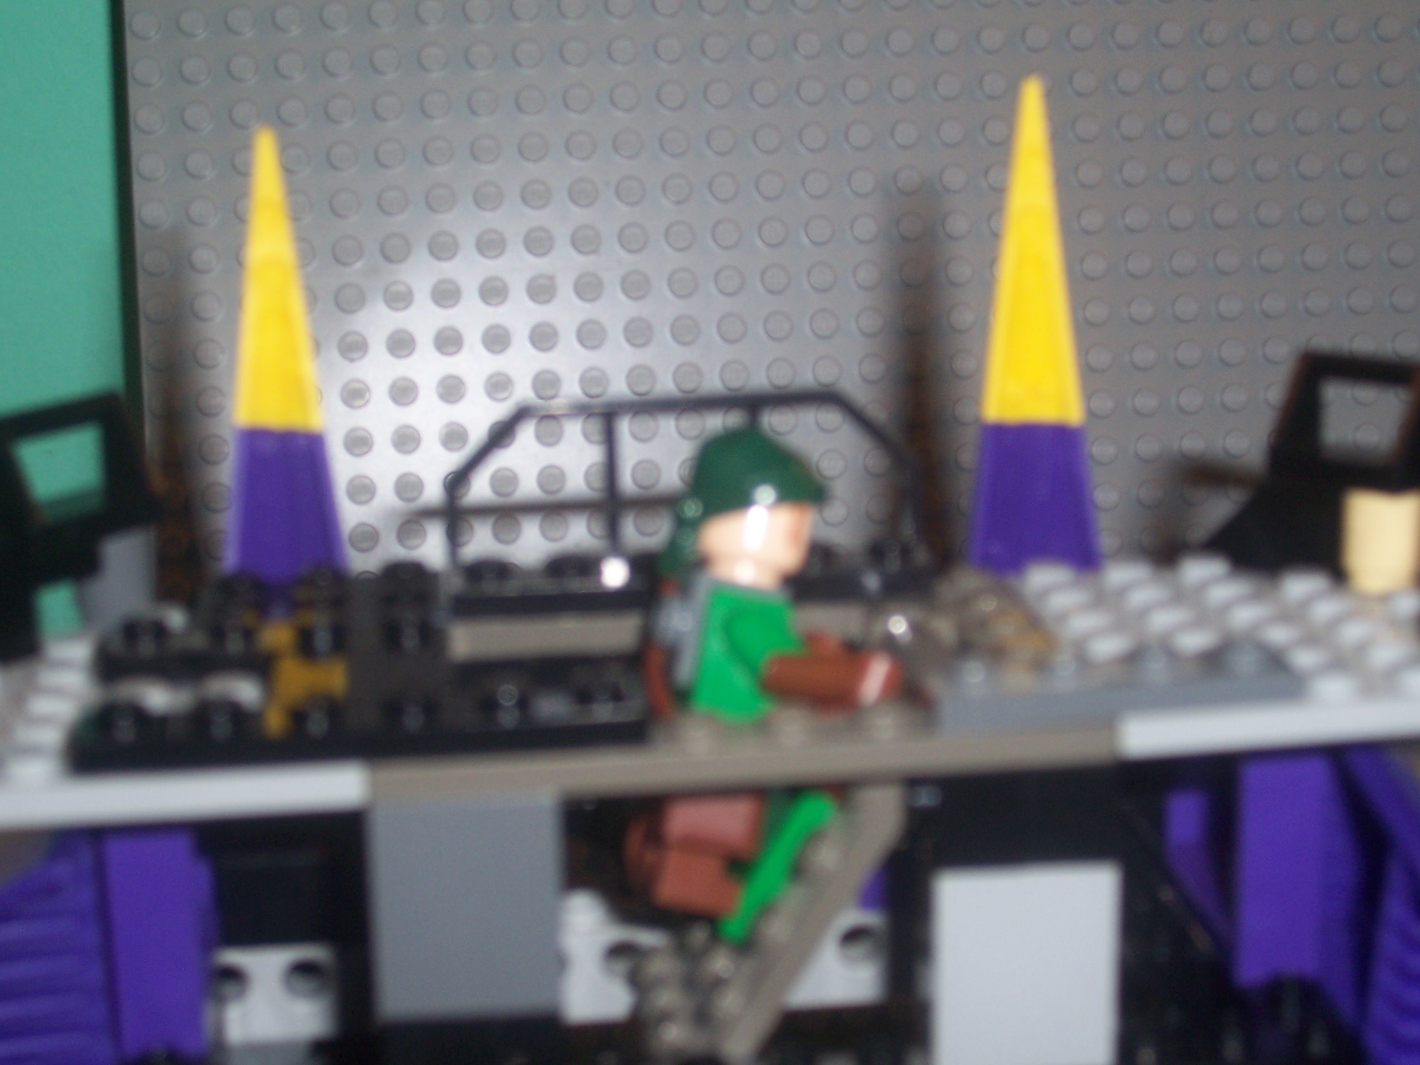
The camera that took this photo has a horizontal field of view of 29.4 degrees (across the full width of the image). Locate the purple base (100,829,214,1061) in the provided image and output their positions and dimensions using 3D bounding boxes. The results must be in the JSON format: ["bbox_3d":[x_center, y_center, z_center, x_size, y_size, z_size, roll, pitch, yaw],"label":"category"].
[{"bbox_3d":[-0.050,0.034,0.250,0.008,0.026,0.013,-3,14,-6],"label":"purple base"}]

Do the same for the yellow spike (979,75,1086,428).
[{"bbox_3d":[0.033,-0.029,0.278,0.011,0.035,0.010,-3,14,-6],"label":"yellow spike"}]

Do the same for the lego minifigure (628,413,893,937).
[{"bbox_3d":[0.005,0.013,0.244,0.021,0.043,0.020,1,14,-11],"label":"lego minifigure"}]

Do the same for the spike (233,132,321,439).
[{"bbox_3d":[-0.045,-0.026,0.277,0.009,0.030,0.009,-3,14,-6],"label":"spike"}]

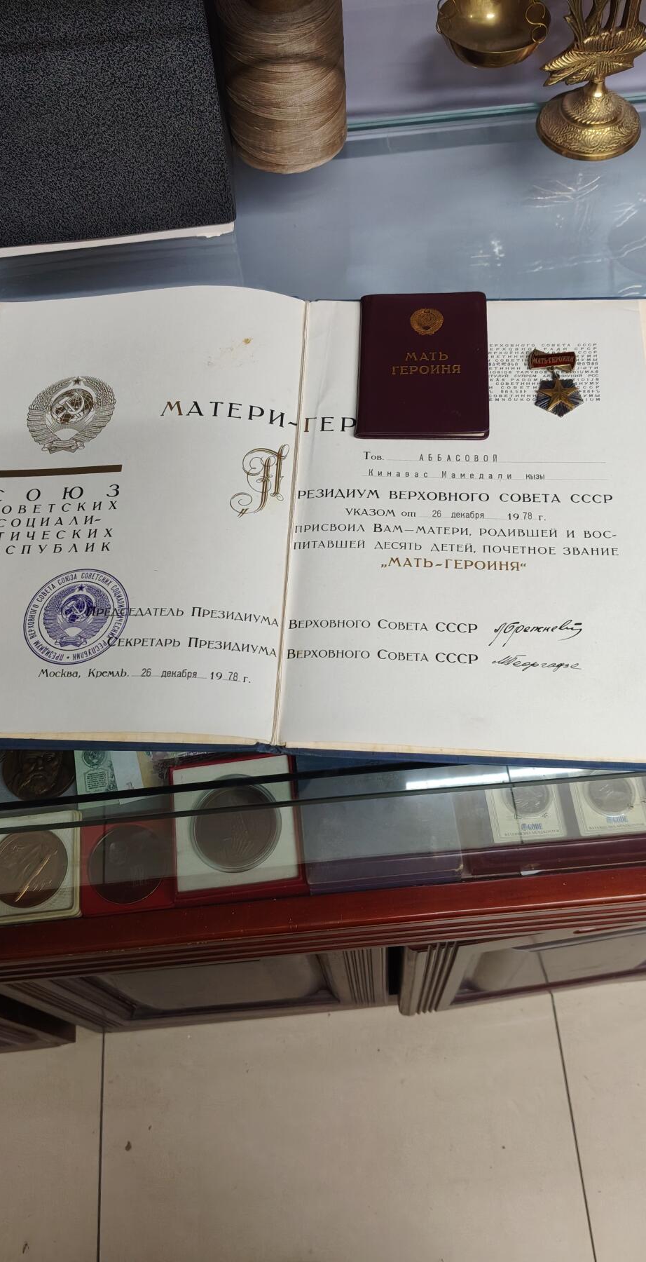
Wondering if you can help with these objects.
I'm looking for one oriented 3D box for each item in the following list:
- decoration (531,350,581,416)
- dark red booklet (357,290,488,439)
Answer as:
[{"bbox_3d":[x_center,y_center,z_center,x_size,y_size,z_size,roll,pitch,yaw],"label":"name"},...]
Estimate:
[{"bbox_3d":[0.133,-0.142,0.541,0.029,0.005,0.047,-2,65,3],"label":"decoration"},{"bbox_3d":[0.058,-0.155,0.551,0.075,0.007,0.101,1,65,4],"label":"dark red booklet"}]

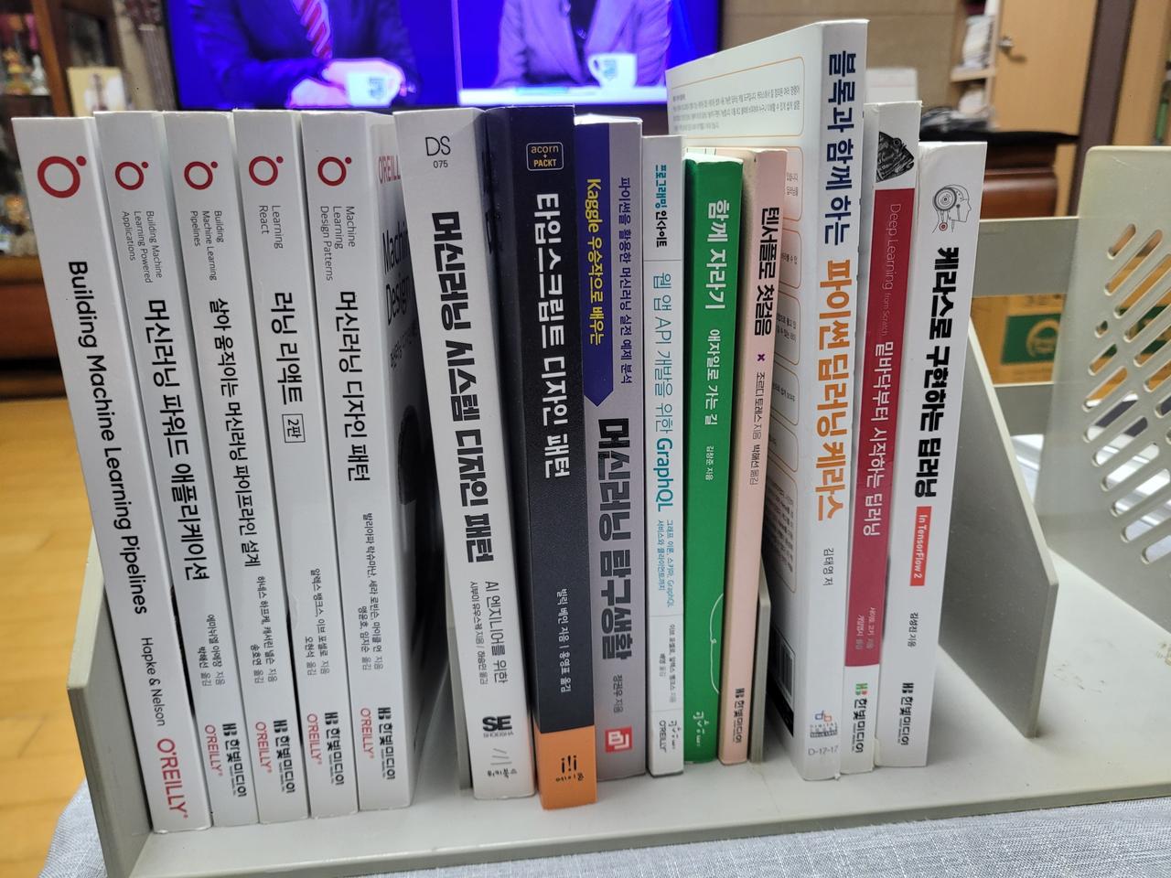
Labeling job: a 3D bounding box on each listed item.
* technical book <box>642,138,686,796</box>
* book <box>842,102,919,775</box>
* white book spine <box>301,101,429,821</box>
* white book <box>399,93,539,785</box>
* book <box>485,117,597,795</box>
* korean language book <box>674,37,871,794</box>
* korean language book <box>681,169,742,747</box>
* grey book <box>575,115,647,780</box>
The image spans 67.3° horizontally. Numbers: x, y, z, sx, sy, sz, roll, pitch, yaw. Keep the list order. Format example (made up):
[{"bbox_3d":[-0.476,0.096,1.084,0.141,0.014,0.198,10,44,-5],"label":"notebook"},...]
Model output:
[{"bbox_3d":[0.017,-0.009,0.372,0.012,0.226,0.170,-4,19,-5],"label":"technical book"},{"bbox_3d":[0.083,-0.015,0.375,0.013,0.233,0.183,-5,19,-6],"label":"book"},{"bbox_3d":[-0.083,-0.008,0.364,0.018,0.235,0.183,-2,19,-8],"label":"white book spine"},{"bbox_3d":[-0.042,-0.011,0.370,0.022,0.235,0.188,-4,19,-3],"label":"white book"},{"bbox_3d":[-0.021,-0.009,0.365,0.018,0.235,0.188,-4,19,-7],"label":"book"},{"bbox_3d":[0.066,-0.025,0.370,0.015,0.254,0.188,-6,20,-6],"label":"korean language book"},{"bbox_3d":[0.036,-0.004,0.370,0.014,0.218,0.150,-2,19,-4],"label":"korean language book"},{"bbox_3d":[-0.002,-0.010,0.373,0.019,0.230,0.176,-4,19,-7],"label":"grey book"}]

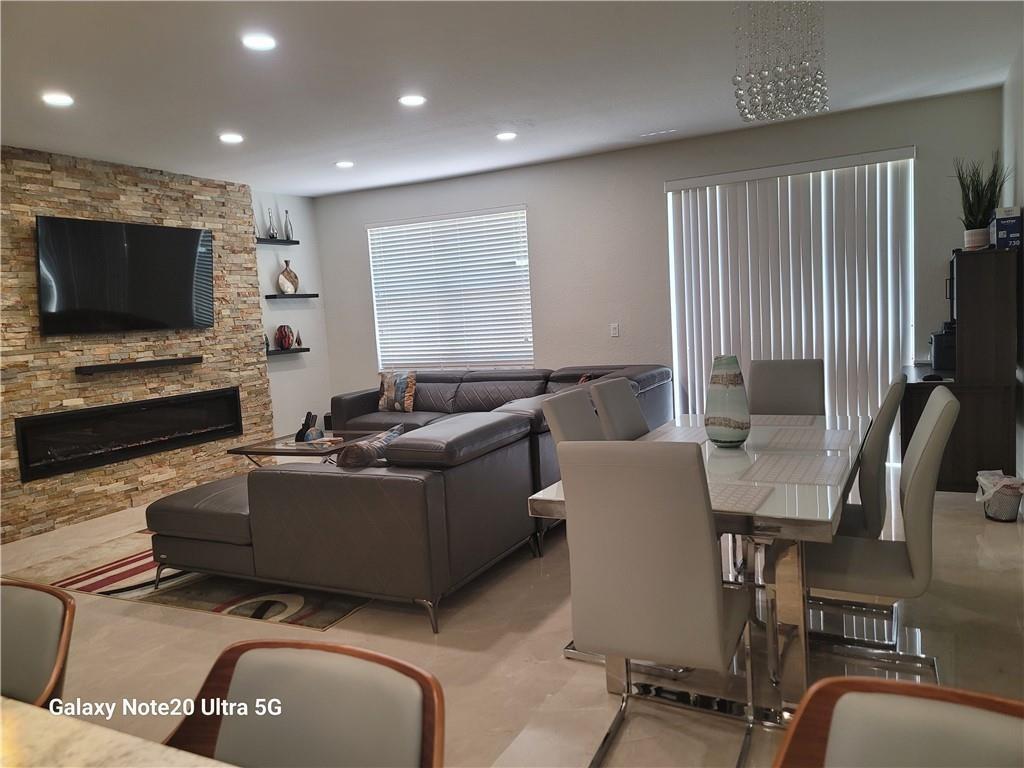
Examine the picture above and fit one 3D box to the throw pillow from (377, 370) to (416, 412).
[{"bbox_3d":[-1.099,0.072,7.068,0.415,0.406,0.139,0,-8,29],"label":"throw pillow"}]

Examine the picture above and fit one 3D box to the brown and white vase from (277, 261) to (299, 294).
[{"bbox_3d":[-2.260,-1.078,7.465,0.130,0.336,0.230,0,6,30],"label":"brown and white vase"}]

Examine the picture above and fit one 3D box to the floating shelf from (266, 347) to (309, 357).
[{"bbox_3d":[-2.306,-0.312,7.379,0.200,0.038,0.600,0,6,30],"label":"floating shelf"}]

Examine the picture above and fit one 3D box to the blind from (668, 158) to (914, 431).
[{"bbox_3d":[2.097,-0.488,5.721,1.800,2.334,0.099,0,6,29],"label":"blind"}]

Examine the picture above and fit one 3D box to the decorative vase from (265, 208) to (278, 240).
[{"bbox_3d":[-2.355,-1.567,7.241,0.099,0.297,0.099,0,6,29],"label":"decorative vase"}]

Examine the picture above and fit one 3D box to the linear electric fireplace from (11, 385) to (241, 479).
[{"bbox_3d":[-2.966,0.355,5.951,0.130,0.440,1.900,0,6,30],"label":"linear electric fireplace"}]

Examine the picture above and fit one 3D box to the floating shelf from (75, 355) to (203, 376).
[{"bbox_3d":[-2.900,-0.145,5.828,0.200,0.050,0.930,0,6,30],"label":"floating shelf"}]

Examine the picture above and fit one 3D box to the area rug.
[{"bbox_3d":[-1.229,0.944,5.141,2.364,0.012,3.017,0,6,27],"label":"area rug"}]

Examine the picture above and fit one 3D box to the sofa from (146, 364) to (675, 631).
[{"bbox_3d":[-0.738,0.459,5.277,2.830,0.885,3.520,0,6,28],"label":"sofa"}]

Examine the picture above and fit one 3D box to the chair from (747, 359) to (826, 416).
[{"bbox_3d":[1.509,0.390,4.101,0.455,1.009,0.574,0,6,29],"label":"chair"}]

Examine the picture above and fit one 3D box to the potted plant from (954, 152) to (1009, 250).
[{"bbox_3d":[3.127,-1.212,4.932,0.330,0.640,0.330,0,6,30],"label":"potted plant"}]

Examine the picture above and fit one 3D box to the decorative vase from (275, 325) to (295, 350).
[{"bbox_3d":[-2.282,-0.464,7.421,0.140,0.245,0.200,0,6,30],"label":"decorative vase"}]

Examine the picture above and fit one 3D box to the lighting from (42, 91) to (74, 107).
[{"bbox_3d":[-2.524,-1.593,4.119,0.168,0.030,0.168,0,6,29],"label":"lighting"}]

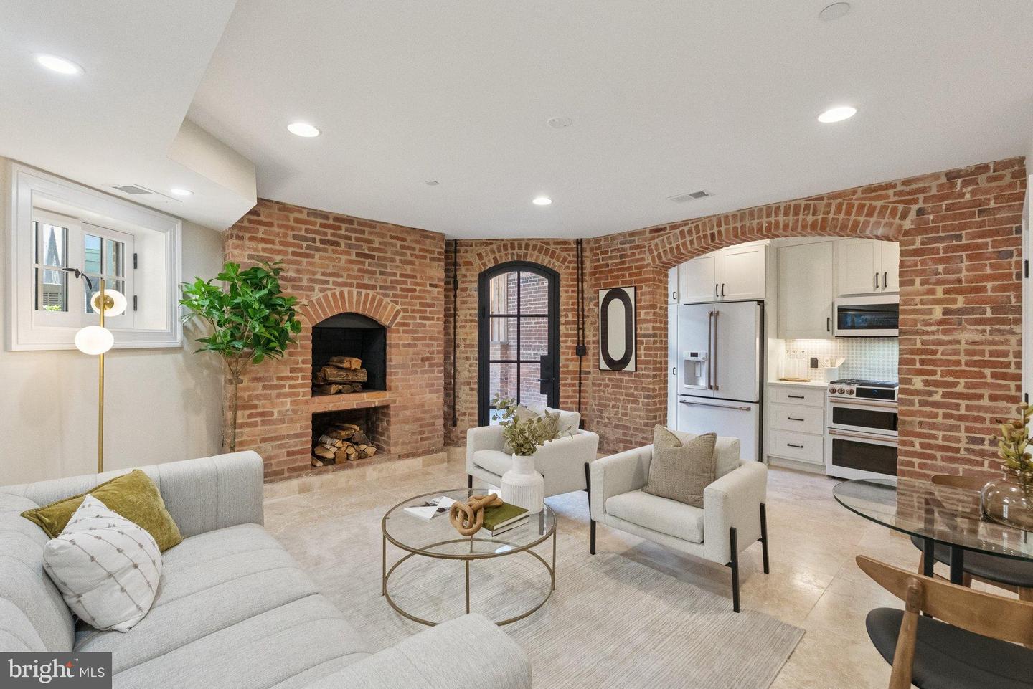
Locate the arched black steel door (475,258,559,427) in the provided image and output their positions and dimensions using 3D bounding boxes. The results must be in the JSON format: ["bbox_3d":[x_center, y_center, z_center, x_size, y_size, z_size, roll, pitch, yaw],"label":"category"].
[{"bbox_3d":[0.025,0.177,5.281,0.941,2.241,0.120,1,0,3],"label":"arched black steel door"}]

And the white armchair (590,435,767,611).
[{"bbox_3d":[0.987,0.936,2.775,0.878,0.760,0.720,1,0,44],"label":"white armchair"}]

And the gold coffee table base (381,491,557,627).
[{"bbox_3d":[-0.242,1.118,2.455,0.930,0.430,0.930,0,1,-3],"label":"gold coffee table base"}]

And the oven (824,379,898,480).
[{"bbox_3d":[3.579,0.867,4.521,0.762,0.925,0.700,1,1,43],"label":"oven"}]

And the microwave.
[{"bbox_3d":[3.680,-0.267,4.611,0.760,0.410,0.410,1,1,43],"label":"microwave"}]

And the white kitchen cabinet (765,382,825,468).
[{"bbox_3d":[3.128,0.864,4.994,0.544,0.914,0.650,1,1,43],"label":"white kitchen cabinet"}]

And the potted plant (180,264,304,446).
[{"bbox_3d":[-1.899,0.358,3.152,0.730,1.862,0.730,1,0,3],"label":"potted plant"}]

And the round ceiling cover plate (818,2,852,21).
[{"bbox_3d":[1.060,-1.110,1.529,0.090,0.020,0.090,0,1,0],"label":"round ceiling cover plate"}]

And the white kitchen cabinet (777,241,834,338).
[{"bbox_3d":[3.266,-0.577,5.147,0.527,1.022,0.330,1,0,44],"label":"white kitchen cabinet"}]

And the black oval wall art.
[{"bbox_3d":[1.047,-0.154,4.781,0.445,0.863,0.040,1,0,44],"label":"black oval wall art"}]

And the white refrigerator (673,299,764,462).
[{"bbox_3d":[2.505,0.419,5.484,0.905,1.768,0.720,1,1,43],"label":"white refrigerator"}]

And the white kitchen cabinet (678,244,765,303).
[{"bbox_3d":[2.556,-0.795,5.523,0.945,0.585,0.630,1,1,43],"label":"white kitchen cabinet"}]

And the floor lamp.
[{"bbox_3d":[-2.192,0.469,2.422,0.270,1.641,0.380,0,0,-27],"label":"floor lamp"}]

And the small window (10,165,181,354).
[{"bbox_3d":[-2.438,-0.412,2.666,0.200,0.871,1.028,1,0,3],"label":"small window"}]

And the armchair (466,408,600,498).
[{"bbox_3d":[0.132,0.925,3.656,0.720,0.760,0.878,0,0,-39],"label":"armchair"}]

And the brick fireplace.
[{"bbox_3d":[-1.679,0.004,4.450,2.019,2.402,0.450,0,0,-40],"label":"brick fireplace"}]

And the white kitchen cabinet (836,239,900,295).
[{"bbox_3d":[3.708,-0.785,4.630,0.762,0.575,0.355,1,1,43],"label":"white kitchen cabinet"}]

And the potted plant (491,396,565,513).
[{"bbox_3d":[0.063,0.600,2.560,0.410,0.620,0.370,0,1,-3],"label":"potted plant"}]

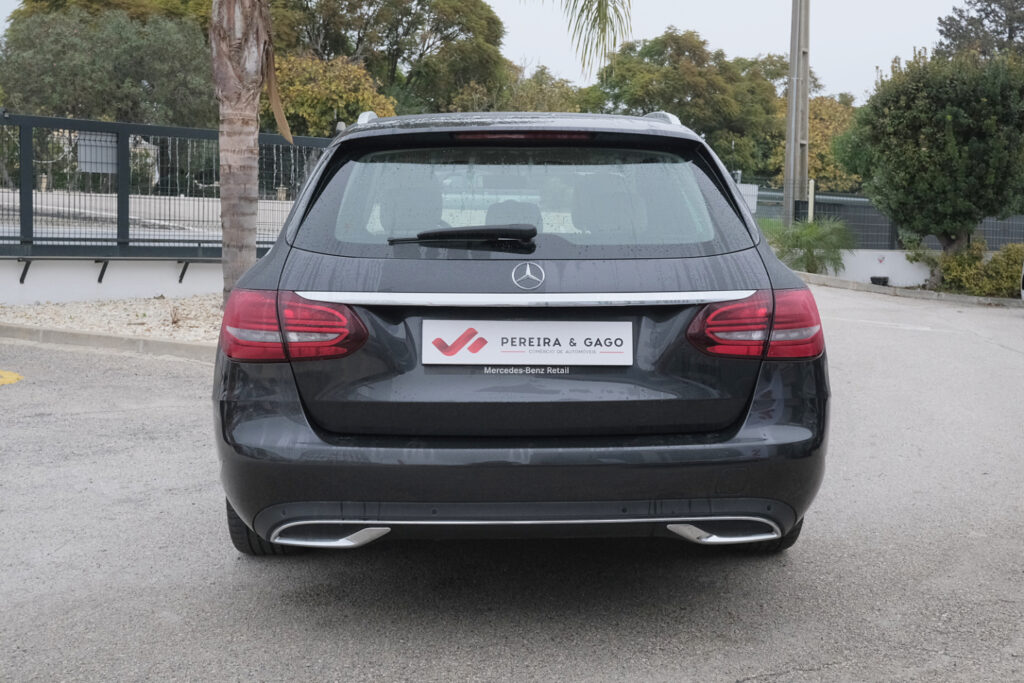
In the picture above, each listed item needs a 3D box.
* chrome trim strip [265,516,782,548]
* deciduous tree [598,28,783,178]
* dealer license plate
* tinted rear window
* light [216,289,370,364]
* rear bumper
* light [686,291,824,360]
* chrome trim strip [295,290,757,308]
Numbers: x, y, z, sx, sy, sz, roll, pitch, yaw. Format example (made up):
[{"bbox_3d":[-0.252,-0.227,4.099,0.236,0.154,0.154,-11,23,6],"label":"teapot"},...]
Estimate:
[{"bbox_3d":[0.041,0.467,3.042,1.290,0.080,0.160,0,5,-3],"label":"chrome trim strip"},{"bbox_3d":[4.850,-5.068,32.683,5.800,6.500,5.500,0,5,0],"label":"deciduous tree"},{"bbox_3d":[0.040,0.000,3.022,0.520,0.110,0.015,0,-10,-3],"label":"dealer license plate"},{"bbox_3d":[0.028,-0.347,3.242,1.220,0.120,0.450,0,48,-3],"label":"tinted rear window"},{"bbox_3d":[-0.567,-0.049,3.139,0.410,0.190,0.280,0,5,-3],"label":"light"},{"bbox_3d":[0.031,0.249,3.234,1.760,0.470,0.580,0,5,-3],"label":"rear bumper"},{"bbox_3d":[0.632,-0.054,3.196,0.410,0.190,0.280,0,5,-3],"label":"light"},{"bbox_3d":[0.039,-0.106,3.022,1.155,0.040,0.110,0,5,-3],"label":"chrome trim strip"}]

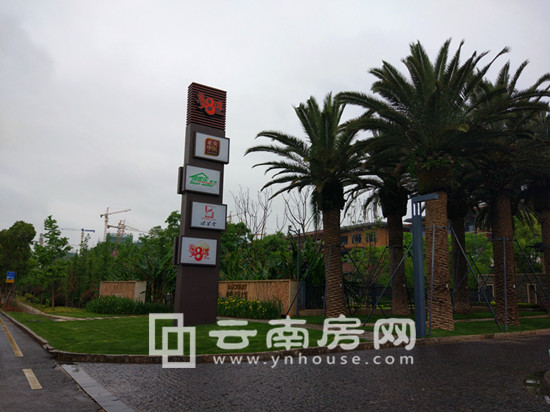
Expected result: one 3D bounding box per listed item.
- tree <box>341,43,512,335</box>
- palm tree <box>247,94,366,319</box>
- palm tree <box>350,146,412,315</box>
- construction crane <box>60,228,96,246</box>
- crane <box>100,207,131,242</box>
[{"bbox_3d":[5.514,-0.907,16.323,6.000,10.500,5.800,0,-10,0],"label":"tree"},{"bbox_3d":[1.675,-0.080,22.575,6.000,11.100,5.800,0,-10,0],"label":"palm tree"},{"bbox_3d":[5.677,0.197,21.044,6.200,9.700,6.200,0,-10,0],"label":"palm tree"},{"bbox_3d":[-191.007,47.495,415.684,40.500,55.653,3.000,6,-12,-29],"label":"construction crane"},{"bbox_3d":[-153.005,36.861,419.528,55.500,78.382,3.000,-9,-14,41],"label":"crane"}]

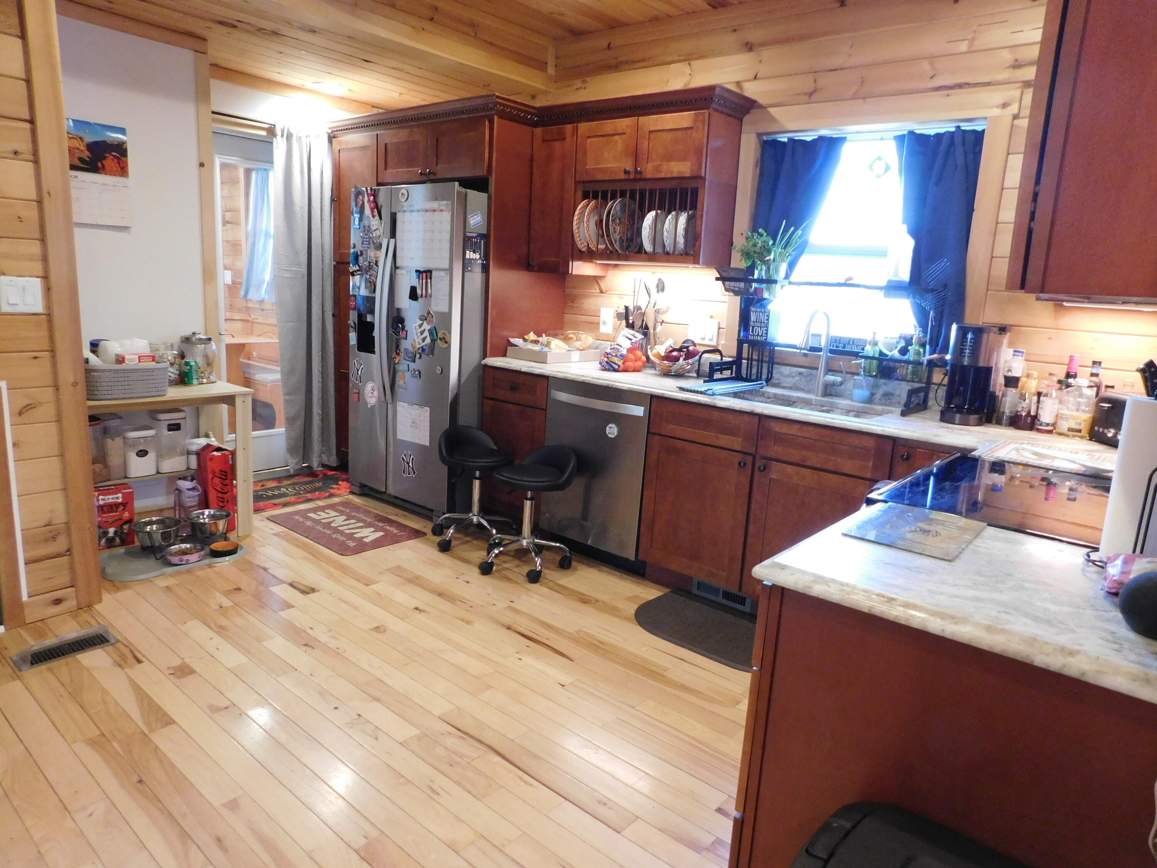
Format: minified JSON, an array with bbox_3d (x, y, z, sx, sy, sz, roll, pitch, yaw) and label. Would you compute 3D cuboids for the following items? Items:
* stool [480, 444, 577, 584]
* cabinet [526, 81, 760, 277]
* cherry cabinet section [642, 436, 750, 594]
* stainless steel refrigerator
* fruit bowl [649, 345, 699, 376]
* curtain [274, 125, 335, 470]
[{"bbox_3d":[-0.235,0.345,3.548,0.430,0.577,0.430,-5,14,-37],"label":"stool"},{"bbox_3d":[0.264,-1.180,3.775,1.100,0.790,0.400,13,15,40],"label":"cabinet"},{"bbox_3d":[0.678,0.292,3.502,0.519,0.585,0.600,12,14,39],"label":"cherry cabinet section"},{"bbox_3d":[-0.732,-0.462,4.414,0.915,1.757,0.840,13,15,40],"label":"stainless steel refrigerator"},{"bbox_3d":[0.464,-0.354,3.772,0.250,0.120,0.250,3,11,-1],"label":"fruit bowl"},{"bbox_3d":[-1.713,-0.804,4.883,0.130,2.130,0.410,13,14,38],"label":"curtain"}]

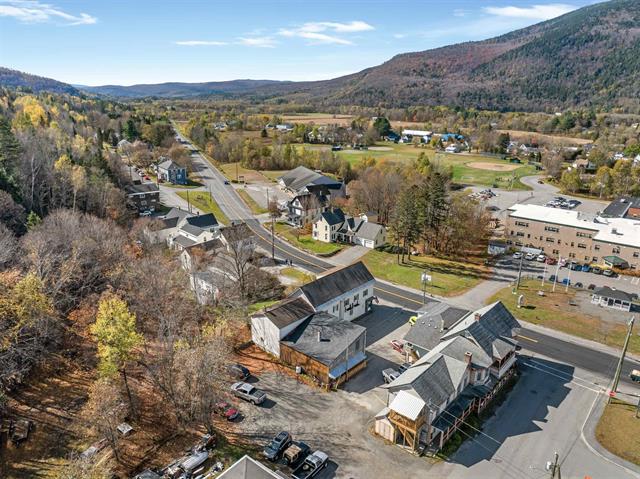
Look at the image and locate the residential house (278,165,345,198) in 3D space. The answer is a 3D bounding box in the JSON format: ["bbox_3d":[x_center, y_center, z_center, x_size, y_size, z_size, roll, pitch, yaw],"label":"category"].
[{"bbox_3d":[-5.229,-29.699,227.816,27.000,9.000,42.000,-6,19,-18],"label":"residential house"}]

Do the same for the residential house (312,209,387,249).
[{"bbox_3d":[10.098,-3.798,148.552,21.780,8.510,11.380,10,21,29],"label":"residential house"}]

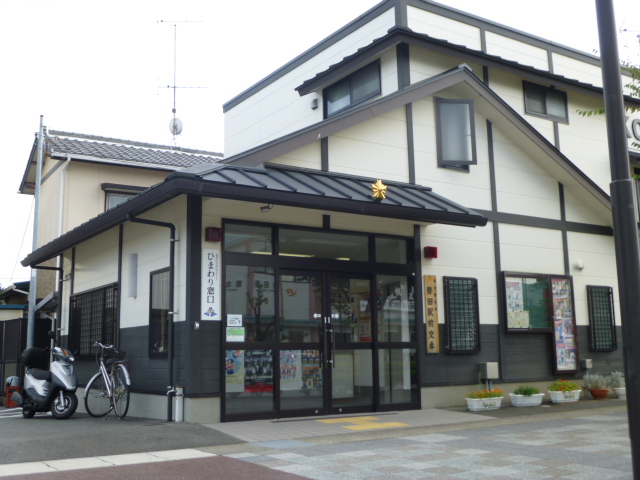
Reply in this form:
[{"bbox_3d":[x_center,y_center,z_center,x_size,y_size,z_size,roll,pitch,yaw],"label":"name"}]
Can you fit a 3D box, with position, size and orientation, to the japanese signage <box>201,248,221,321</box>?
[{"bbox_3d":[-1.400,0.581,9.303,0.257,0.913,0.025,5,-11,-33],"label":"japanese signage"}]

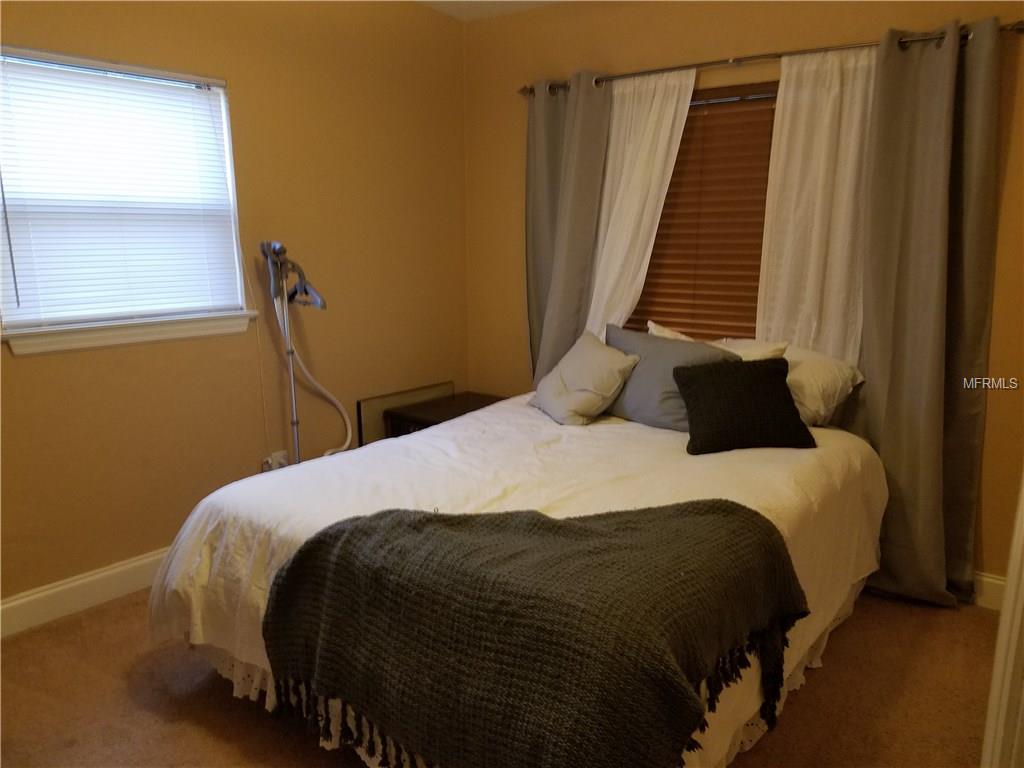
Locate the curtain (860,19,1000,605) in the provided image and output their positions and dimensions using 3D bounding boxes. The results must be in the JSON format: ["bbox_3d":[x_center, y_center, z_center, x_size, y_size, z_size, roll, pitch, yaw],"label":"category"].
[{"bbox_3d":[1.521,-0.206,2.794,0.481,2.080,0.126,9,14,38],"label":"curtain"}]

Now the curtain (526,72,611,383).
[{"bbox_3d":[0.251,-0.406,3.770,0.448,2.097,0.126,9,14,38],"label":"curtain"}]

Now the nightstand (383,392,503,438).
[{"bbox_3d":[-0.244,0.370,3.928,0.510,0.510,0.610,9,14,38],"label":"nightstand"}]

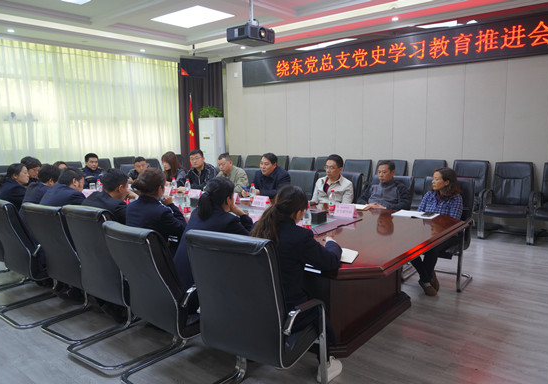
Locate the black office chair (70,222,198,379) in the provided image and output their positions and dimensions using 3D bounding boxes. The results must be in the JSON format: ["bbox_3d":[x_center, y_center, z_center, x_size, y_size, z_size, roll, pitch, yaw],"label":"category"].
[{"bbox_3d":[-0.687,0.669,2.799,0.580,1.040,0.660,5,10,39],"label":"black office chair"}]

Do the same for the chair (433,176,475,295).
[{"bbox_3d":[1.675,0.377,4.374,0.570,1.011,0.600,5,10,36],"label":"chair"}]

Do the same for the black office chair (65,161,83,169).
[{"bbox_3d":[-3.742,-0.054,8.175,0.630,1.000,0.570,6,11,40],"label":"black office chair"}]

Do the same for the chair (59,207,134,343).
[{"bbox_3d":[-1.087,0.613,3.036,0.570,1.026,0.580,5,10,39],"label":"chair"}]

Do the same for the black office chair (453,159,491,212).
[{"bbox_3d":[2.843,0.069,6.441,0.600,1.060,0.660,5,10,39],"label":"black office chair"}]

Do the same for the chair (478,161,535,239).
[{"bbox_3d":[3.292,0.115,6.052,0.600,1.060,0.660,5,10,39],"label":"chair"}]

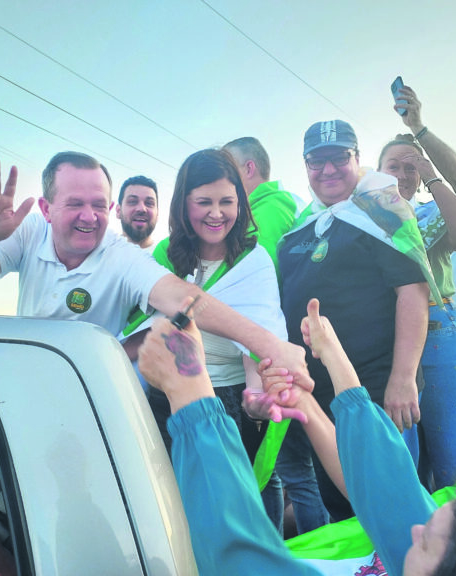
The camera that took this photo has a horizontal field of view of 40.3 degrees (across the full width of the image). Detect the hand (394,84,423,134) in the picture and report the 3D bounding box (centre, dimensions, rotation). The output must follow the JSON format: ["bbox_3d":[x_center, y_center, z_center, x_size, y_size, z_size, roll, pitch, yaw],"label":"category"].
[{"bbox_3d":[0.729,-0.713,2.480,0.105,0.175,0.100,-15,-11,37],"label":"hand"}]

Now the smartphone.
[{"bbox_3d":[0.687,-0.762,2.480,0.010,0.150,0.073,-10,-9,-17],"label":"smartphone"}]

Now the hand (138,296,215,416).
[{"bbox_3d":[-0.071,0.092,0.860,0.105,0.155,0.085,-3,-9,-21],"label":"hand"}]

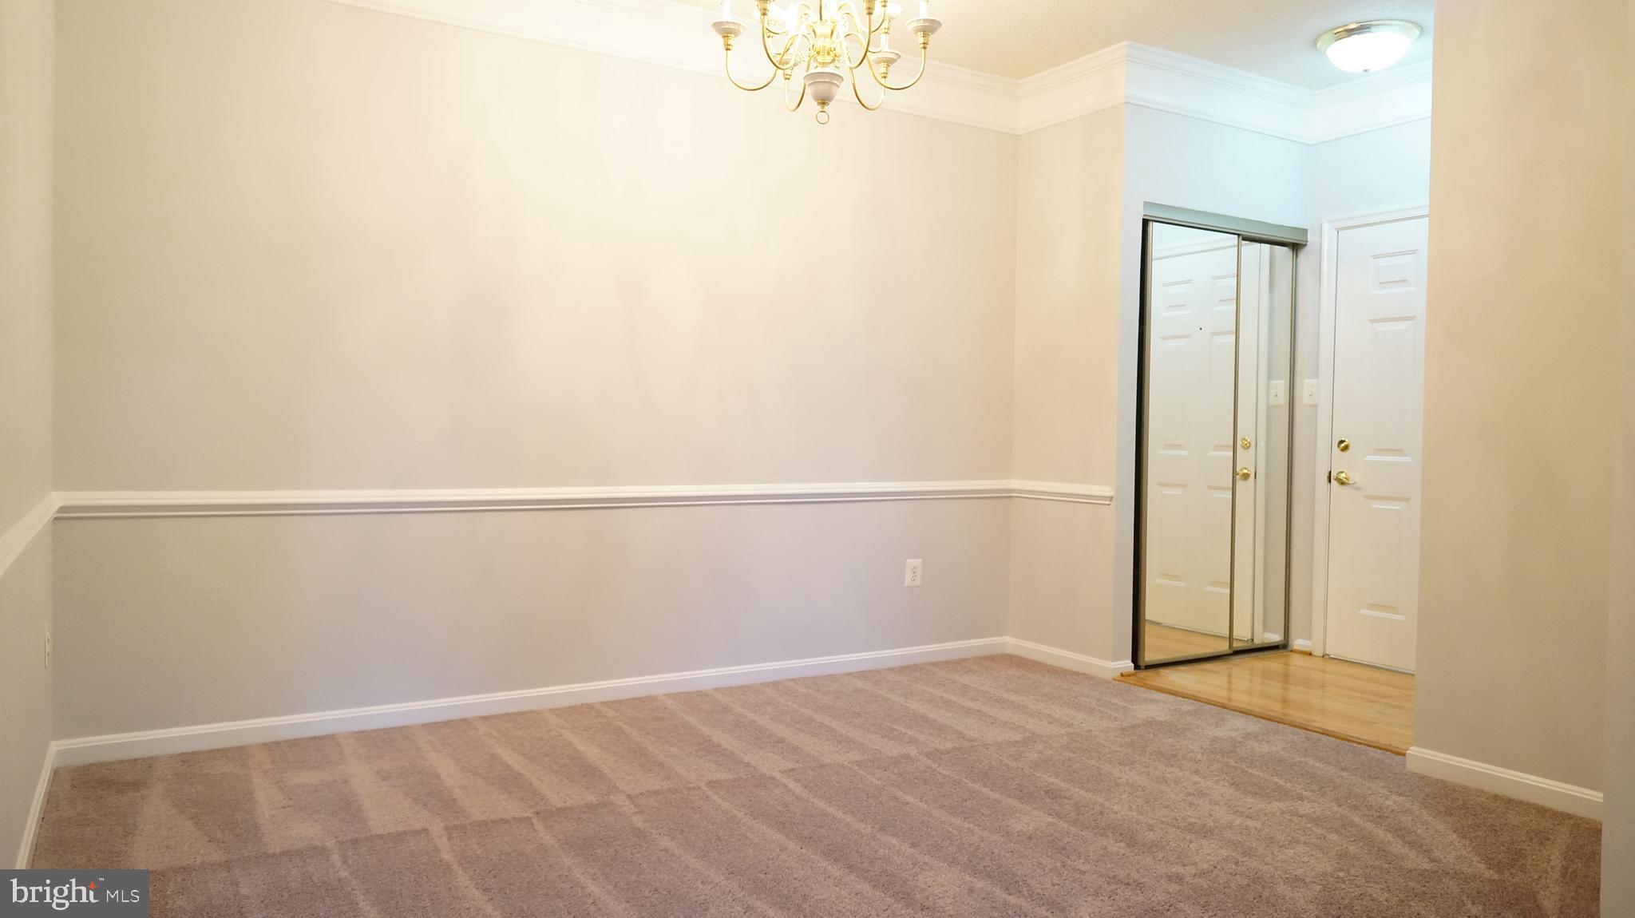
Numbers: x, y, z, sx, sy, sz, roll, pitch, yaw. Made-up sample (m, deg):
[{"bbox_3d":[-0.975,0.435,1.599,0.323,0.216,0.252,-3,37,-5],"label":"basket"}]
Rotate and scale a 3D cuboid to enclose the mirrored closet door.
[{"bbox_3d":[1.916,-0.062,4.938,1.076,2.000,0.060,0,2,-30],"label":"mirrored closet door"}]

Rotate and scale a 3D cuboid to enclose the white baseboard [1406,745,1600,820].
[{"bbox_3d":[2.039,0.959,3.098,0.020,0.075,0.533,0,2,-33],"label":"white baseboard"}]

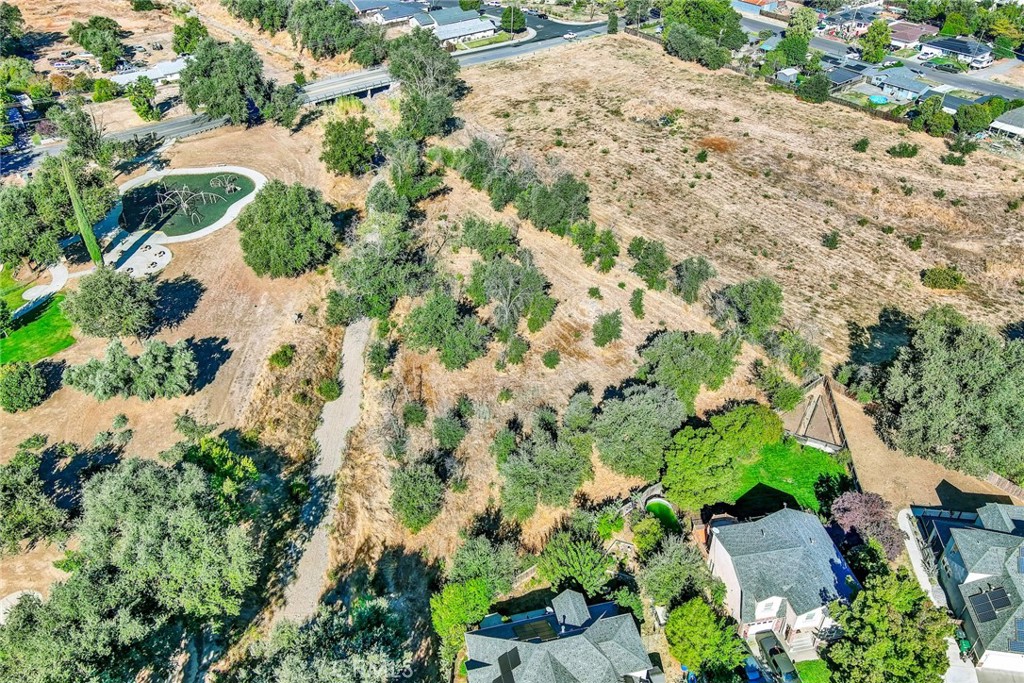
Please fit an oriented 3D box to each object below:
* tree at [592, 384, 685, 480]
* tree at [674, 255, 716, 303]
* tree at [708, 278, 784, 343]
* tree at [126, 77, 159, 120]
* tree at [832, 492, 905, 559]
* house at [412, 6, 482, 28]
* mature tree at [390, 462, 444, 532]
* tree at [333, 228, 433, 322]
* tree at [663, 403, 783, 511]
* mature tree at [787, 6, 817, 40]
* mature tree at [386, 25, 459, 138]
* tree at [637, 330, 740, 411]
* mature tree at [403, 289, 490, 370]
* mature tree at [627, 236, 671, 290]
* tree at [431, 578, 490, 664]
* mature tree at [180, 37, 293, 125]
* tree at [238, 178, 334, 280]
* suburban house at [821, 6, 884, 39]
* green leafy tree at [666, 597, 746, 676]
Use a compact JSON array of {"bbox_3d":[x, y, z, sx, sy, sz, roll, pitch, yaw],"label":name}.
[{"bbox_3d":[16.810,12.440,110.280,12.100,10.000,13.500,0,38,0],"label":"tree"},{"bbox_3d":[31.630,-10.690,142.500,6.700,8.500,6.700,0,36,0],"label":"tree"},{"bbox_3d":[37.870,-4.980,133.800,10.600,9.600,10.000,0,36,0],"label":"tree"},{"bbox_3d":[-93.910,-61.350,209.360,6.800,11.000,6.800,0,36,0],"label":"tree"},{"bbox_3d":[42.100,22.180,98.180,7.600,8.000,7.400,0,36,0],"label":"tree"},{"bbox_3d":[-20.800,-102.818,264.696,19.000,4.800,13.000,-25,42,-31],"label":"house"},{"bbox_3d":[-10.200,17.568,89.454,5.900,8.600,5.900,0,35,0],"label":"mature tree"},{"bbox_3d":[-19.300,-8.463,123.232,15.000,12.500,15.000,0,35,0],"label":"tree"},{"bbox_3d":[26.580,15.130,105.250,14.000,11.000,13.000,0,36,0],"label":"tree"},{"bbox_3d":[86.500,-93.918,246.146,8.600,11.500,8.600,0,35,0],"label":"mature tree"},{"bbox_3d":[-21.280,-62.060,199.350,16.500,24.000,16.000,0,36,0],"label":"mature tree"},{"bbox_3d":[26.040,4.490,122.280,15.000,8.000,14.500,0,38,0],"label":"tree"},{"bbox_3d":[-10.230,-1.610,129.400,13.500,9.000,15.500,0,38,0],"label":"mature tree"},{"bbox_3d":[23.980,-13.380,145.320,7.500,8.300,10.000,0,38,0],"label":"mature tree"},{"bbox_3d":[-5.510,30.290,88.660,6.400,8.000,8.000,0,38,0],"label":"tree"},{"bbox_3d":[-62.600,-58.126,188.927,24.000,18.500,24.000,0,35,0],"label":"mature tree"},{"bbox_3d":[-36.000,-16.944,133.164,15.600,15.000,15.600,0,35,0],"label":"tree"},{"bbox_3d":[110.800,-102.973,264.831,15.500,4.900,15.500,-20,40,-26],"label":"suburban house"},{"bbox_3d":[17.900,27.516,76.643,7.500,7.000,7.500,0,35,0],"label":"green leafy tree"}]

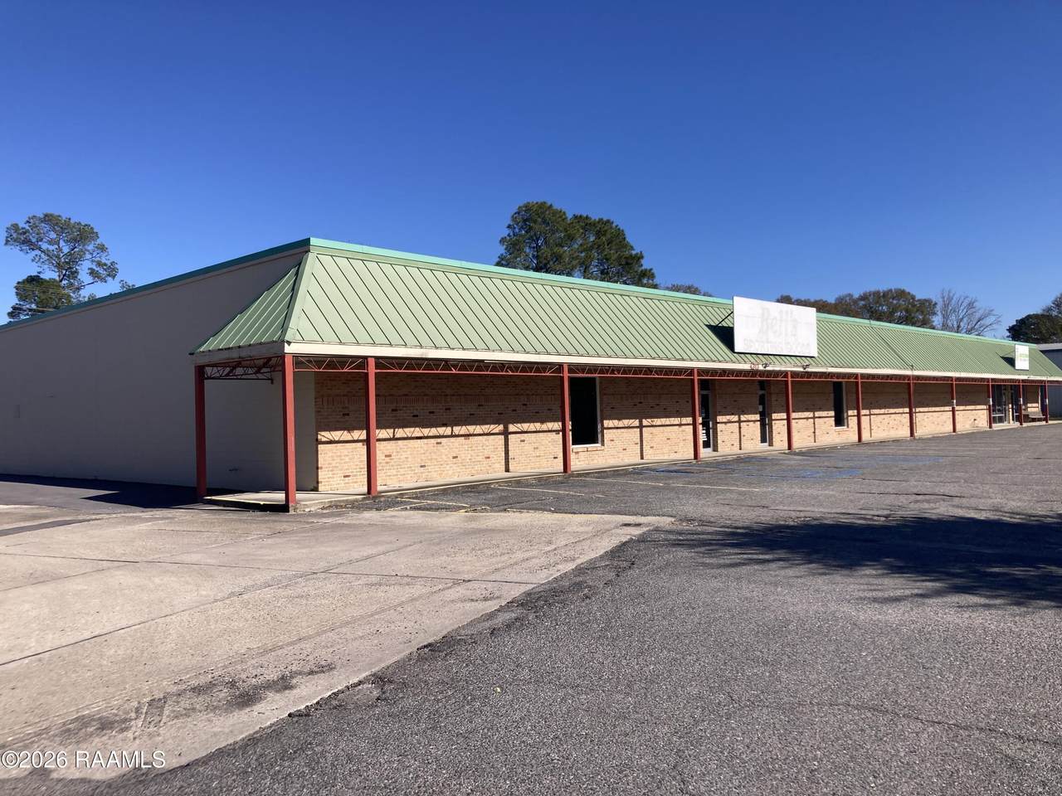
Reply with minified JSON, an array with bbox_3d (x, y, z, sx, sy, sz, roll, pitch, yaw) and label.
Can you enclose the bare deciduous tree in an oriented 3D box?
[{"bbox_3d":[43.222,-4.392,85.000,7.400,12.800,7.400,-3,-2,27],"label":"bare deciduous tree"}]

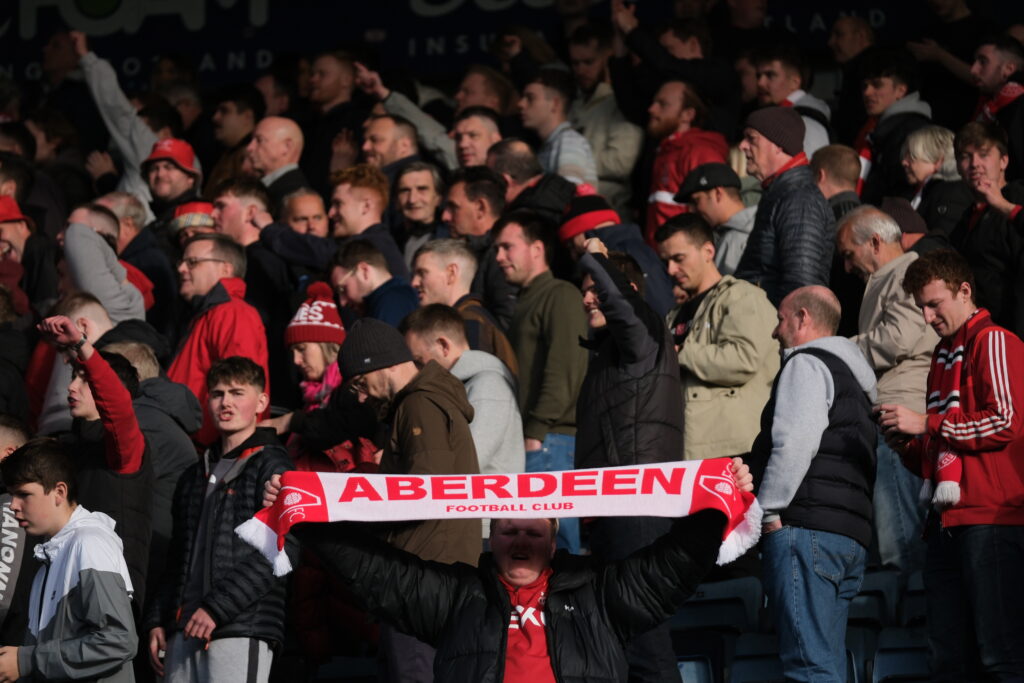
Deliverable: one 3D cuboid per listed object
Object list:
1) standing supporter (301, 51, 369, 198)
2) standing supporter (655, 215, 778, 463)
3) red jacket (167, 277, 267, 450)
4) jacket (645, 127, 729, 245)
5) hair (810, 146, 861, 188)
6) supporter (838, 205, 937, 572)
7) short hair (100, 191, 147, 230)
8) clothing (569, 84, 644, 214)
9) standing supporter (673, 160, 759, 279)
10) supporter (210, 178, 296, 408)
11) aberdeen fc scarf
[{"bbox_3d":[-0.675,-0.248,22.993,0.330,1.760,0.500,3,-8,-25],"label":"standing supporter"},{"bbox_3d":[0.668,0.446,19.394,0.360,1.740,0.500,4,-8,-30],"label":"standing supporter"},{"bbox_3d":[-0.947,0.151,19.372,0.360,0.720,0.500,1,-5,-9],"label":"red jacket"},{"bbox_3d":[0.659,-0.454,22.273,0.330,0.700,0.500,2,-5,-22],"label":"jacket"},{"bbox_3d":[1.099,-0.591,20.300,0.190,0.150,0.165,-4,-6,44],"label":"hair"},{"bbox_3d":[1.239,0.399,19.298,0.420,1.680,0.500,3,-8,-22],"label":"supporter"},{"bbox_3d":[-1.366,-0.455,20.900,0.190,0.140,0.170,2,-7,-18],"label":"short hair"},{"bbox_3d":[0.347,-0.613,22.900,0.320,0.740,0.500,6,-9,-41],"label":"clothing"},{"bbox_3d":[0.719,0.236,20.296,0.360,1.700,0.500,3,-8,-25],"label":"standing supporter"},{"bbox_3d":[-0.901,0.312,20.831,0.340,1.770,0.500,1,-5,-15],"label":"supporter"},{"bbox_3d":[-0.033,0.460,15.600,1.360,0.300,0.140,-1,-5,7],"label":"aberdeen fc scarf"}]

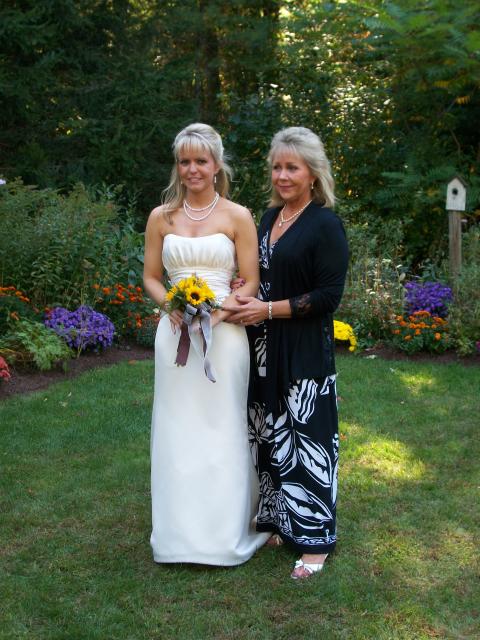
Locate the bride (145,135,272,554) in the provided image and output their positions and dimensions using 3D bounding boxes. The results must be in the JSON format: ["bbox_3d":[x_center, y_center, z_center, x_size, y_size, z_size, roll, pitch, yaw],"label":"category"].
[{"bbox_3d":[-0.130,0.072,3.984,0.500,1.700,0.480,2,9,12],"label":"bride"}]

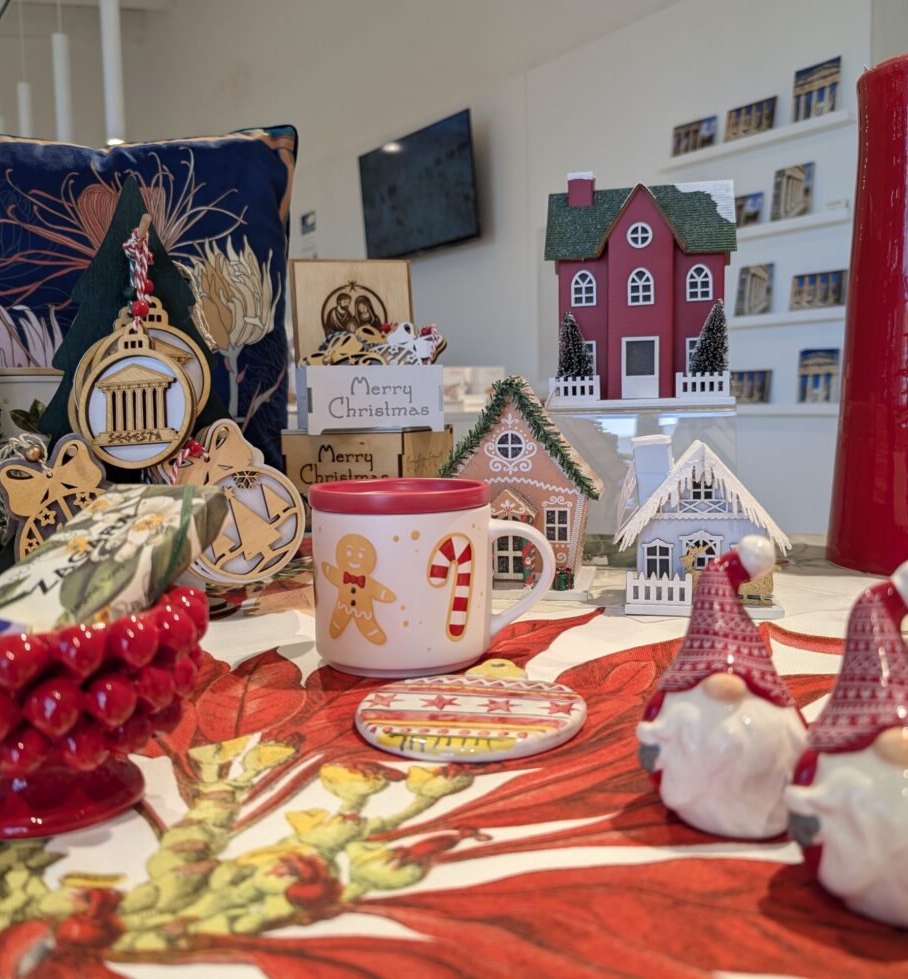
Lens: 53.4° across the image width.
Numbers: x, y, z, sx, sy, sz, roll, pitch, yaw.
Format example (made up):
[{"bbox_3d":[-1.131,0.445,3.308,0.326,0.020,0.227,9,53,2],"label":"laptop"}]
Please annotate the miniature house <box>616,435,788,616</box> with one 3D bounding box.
[{"bbox_3d":[0.155,0.019,0.579,0.104,0.109,0.085,0,5,9],"label":"miniature house"}]

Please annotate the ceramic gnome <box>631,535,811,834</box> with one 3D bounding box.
[{"bbox_3d":[0.086,0.057,0.287,0.058,0.088,0.053,0,5,10],"label":"ceramic gnome"}]

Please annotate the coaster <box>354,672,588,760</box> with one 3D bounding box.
[{"bbox_3d":[0.008,0.088,0.374,0.095,0.011,0.105,0,5,7],"label":"coaster"}]

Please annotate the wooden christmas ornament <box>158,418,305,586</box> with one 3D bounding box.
[{"bbox_3d":[-0.150,0.010,0.612,0.081,0.112,0.020,-28,-9,-9],"label":"wooden christmas ornament"}]

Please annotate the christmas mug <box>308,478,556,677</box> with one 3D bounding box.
[{"bbox_3d":[-0.011,0.042,0.463,0.124,0.088,0.093,-1,5,-8],"label":"christmas mug"}]

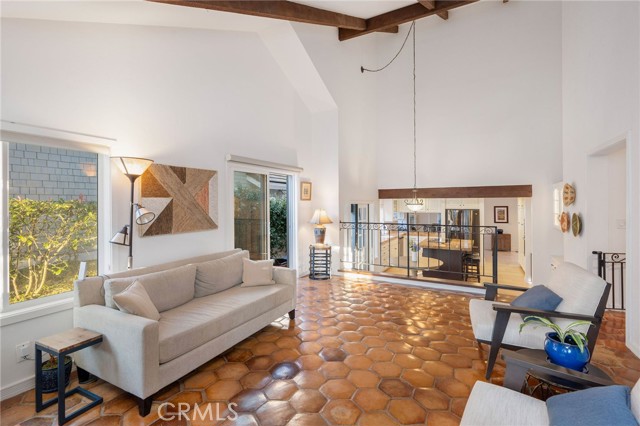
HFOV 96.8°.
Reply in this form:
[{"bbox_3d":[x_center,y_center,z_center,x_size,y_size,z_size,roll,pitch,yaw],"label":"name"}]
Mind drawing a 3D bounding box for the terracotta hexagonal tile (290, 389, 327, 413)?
[{"bbox_3d":[-0.079,1.343,2.022,0.273,0.018,0.236,0,1,-1],"label":"terracotta hexagonal tile"}]

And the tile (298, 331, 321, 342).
[{"bbox_3d":[-0.111,1.345,3.083,0.265,0.020,0.238,0,1,-2],"label":"tile"}]

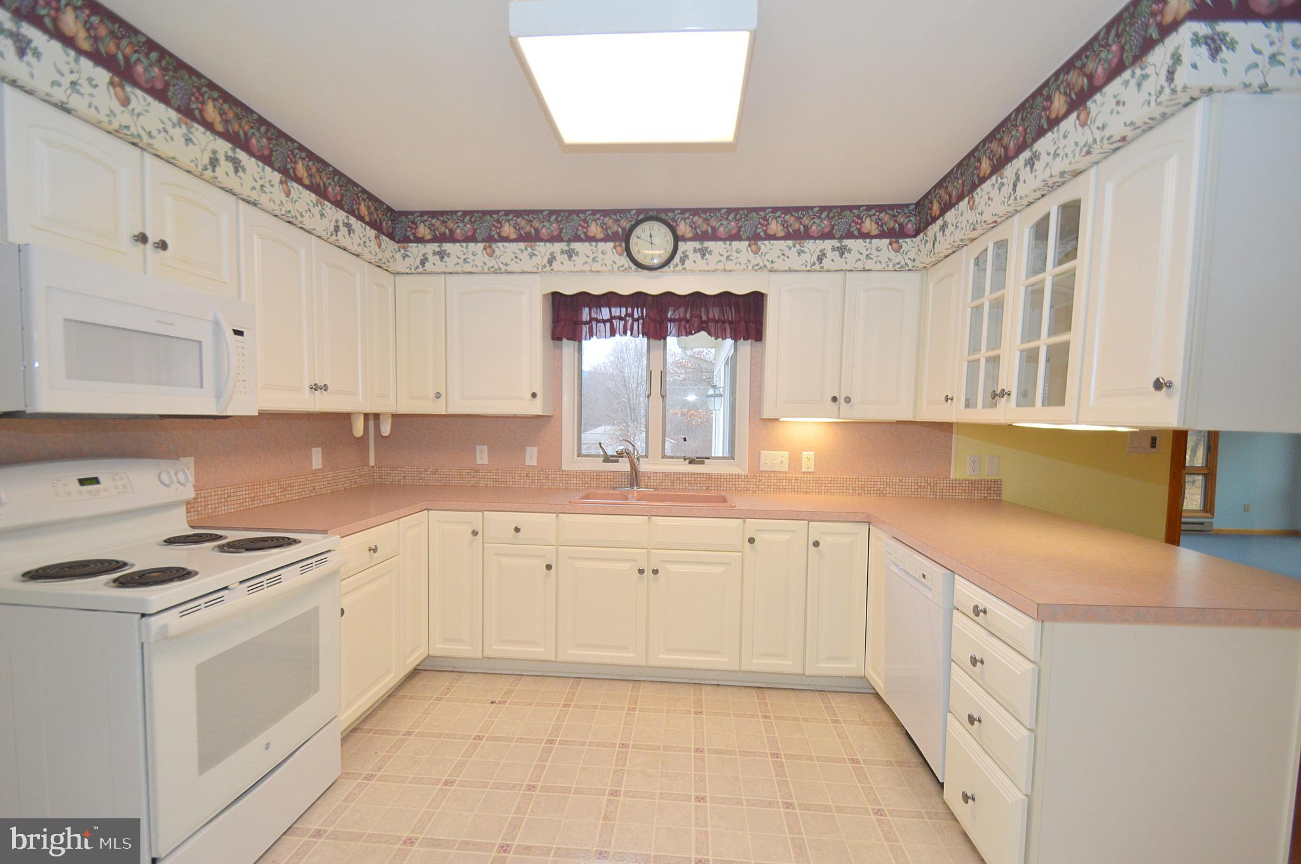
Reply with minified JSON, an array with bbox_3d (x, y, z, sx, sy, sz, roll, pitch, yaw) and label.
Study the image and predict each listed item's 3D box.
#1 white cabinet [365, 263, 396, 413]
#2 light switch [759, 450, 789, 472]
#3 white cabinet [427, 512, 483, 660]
[{"bbox_3d":[-1.580,-0.485,2.862,0.325,0.761,0.277,1,2,4],"label":"white cabinet"},{"bbox_3d":[0.722,0.172,3.139,0.163,0.116,0.010,1,2,4],"label":"light switch"},{"bbox_3d":[-0.976,0.769,3.043,0.288,0.751,0.560,1,2,4],"label":"white cabinet"}]

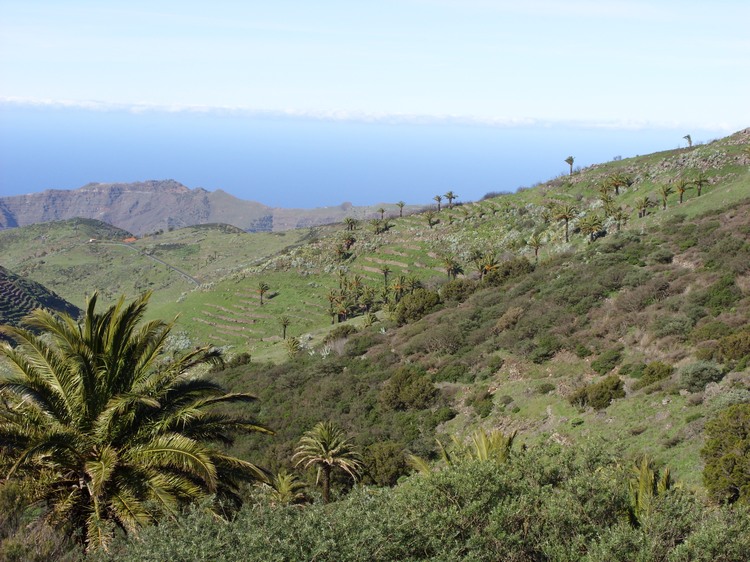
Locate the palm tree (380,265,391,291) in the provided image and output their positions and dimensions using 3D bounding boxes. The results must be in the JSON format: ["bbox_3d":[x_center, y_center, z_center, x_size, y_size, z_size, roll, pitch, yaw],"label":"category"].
[{"bbox_3d":[3.621,-1.035,620.000,3.449,9.312,3.449,2,6,0],"label":"palm tree"}]

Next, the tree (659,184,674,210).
[{"bbox_3d":[62.428,-17.883,385.000,3.430,5.570,3.430,2,6,0],"label":"tree"}]

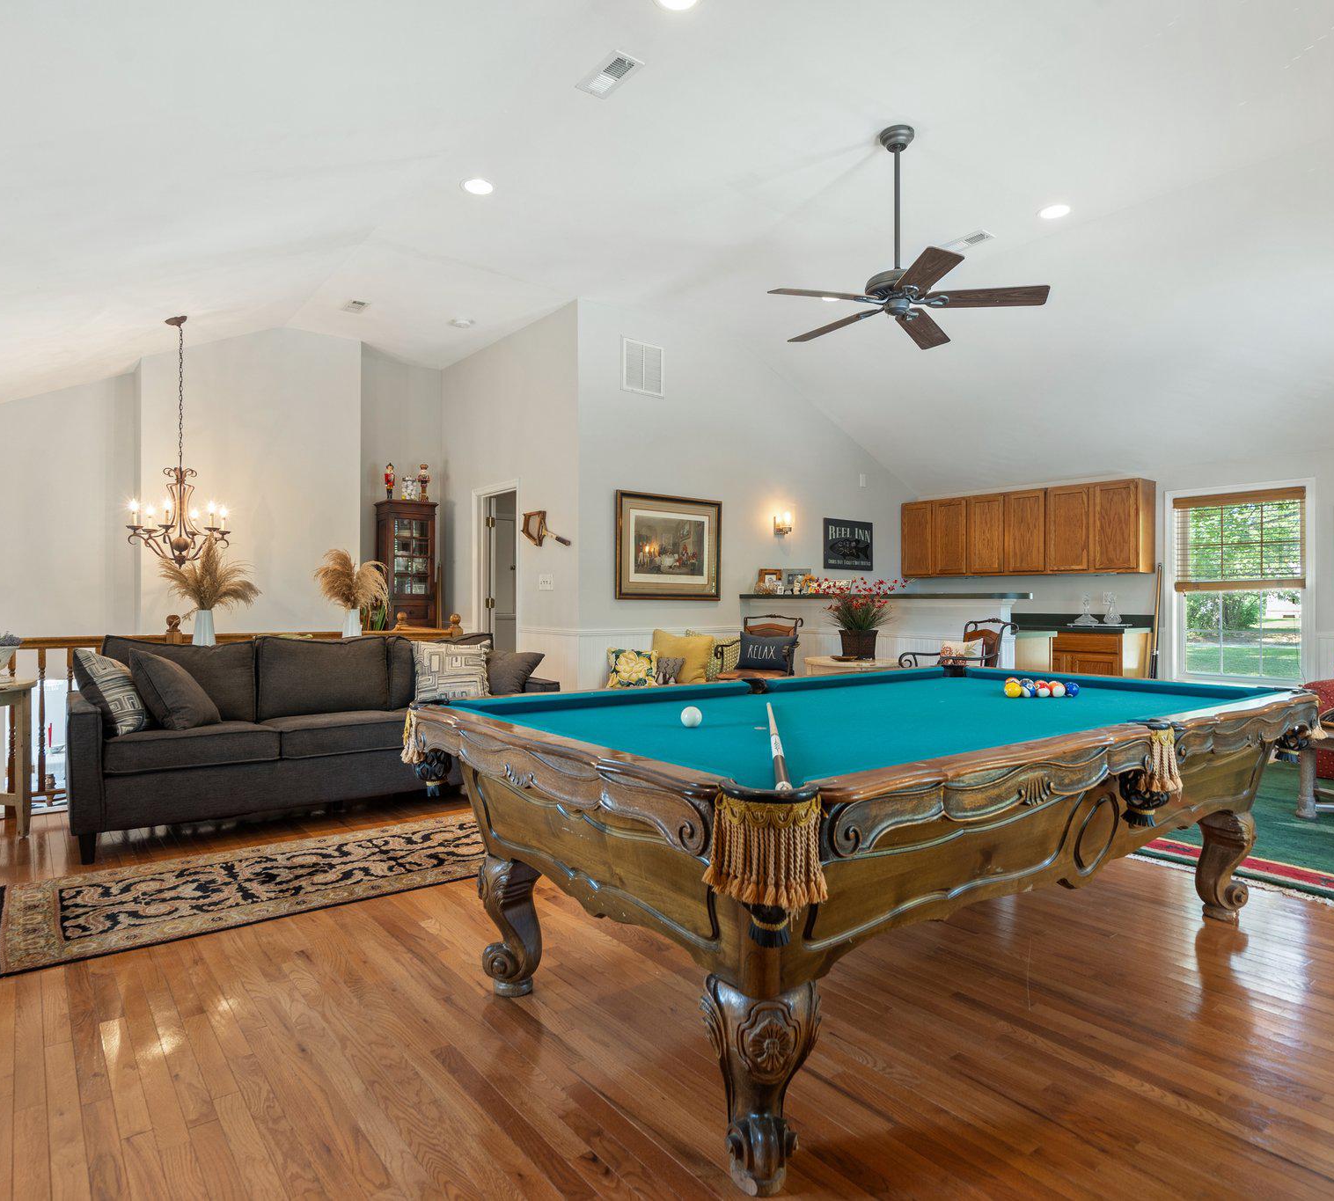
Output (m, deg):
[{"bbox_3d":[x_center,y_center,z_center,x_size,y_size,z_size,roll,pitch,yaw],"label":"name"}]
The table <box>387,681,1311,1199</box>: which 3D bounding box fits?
[{"bbox_3d":[0.791,0.714,2.664,2.804,0.822,1.589,0,0,-37],"label":"table"}]

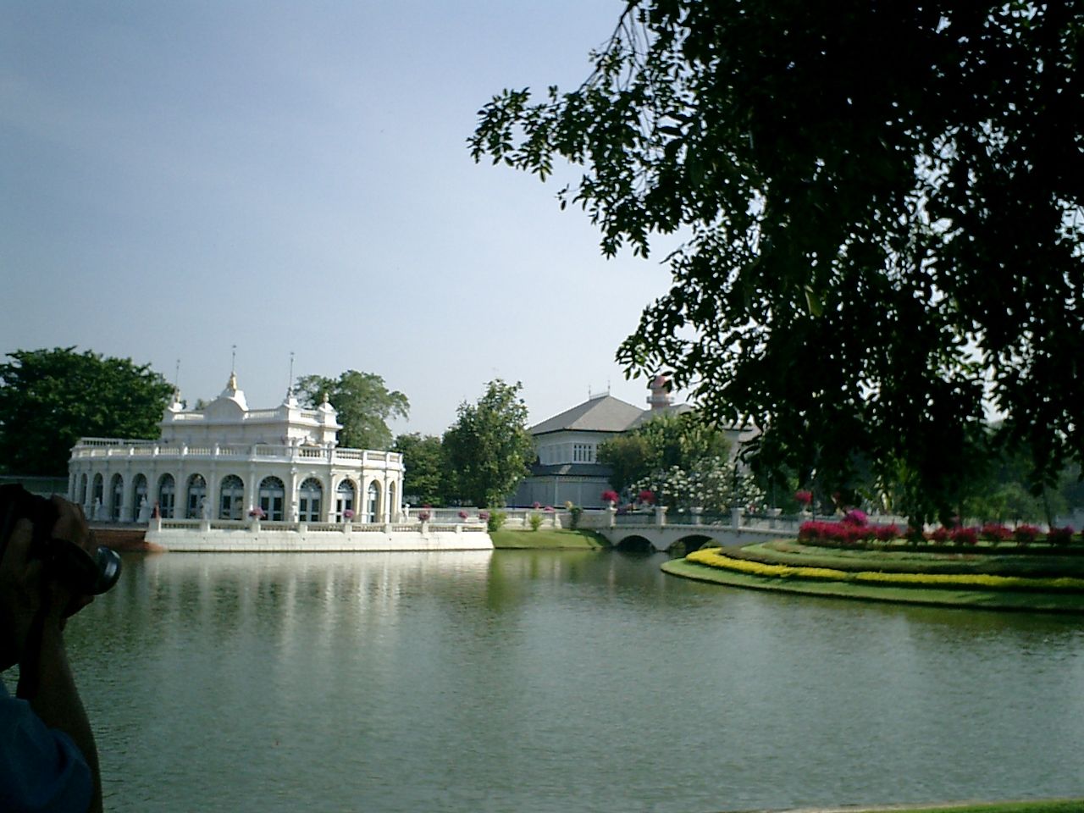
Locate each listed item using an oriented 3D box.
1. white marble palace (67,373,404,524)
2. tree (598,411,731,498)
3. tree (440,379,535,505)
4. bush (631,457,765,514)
[{"bbox_3d":[-24.463,3.088,91.987,26.500,11.800,16.000,0,-5,18],"label":"white marble palace"},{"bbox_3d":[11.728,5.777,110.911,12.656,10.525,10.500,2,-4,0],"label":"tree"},{"bbox_3d":[-4.941,4.003,108.005,8.525,12.713,8.300,2,-4,0],"label":"tree"},{"bbox_3d":[13.891,7.569,103.755,12.010,5.960,6.000,2,-4,0],"label":"bush"}]

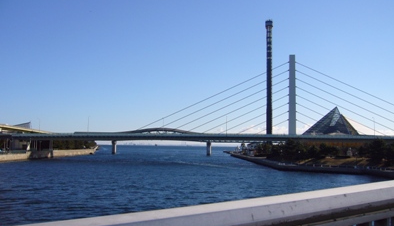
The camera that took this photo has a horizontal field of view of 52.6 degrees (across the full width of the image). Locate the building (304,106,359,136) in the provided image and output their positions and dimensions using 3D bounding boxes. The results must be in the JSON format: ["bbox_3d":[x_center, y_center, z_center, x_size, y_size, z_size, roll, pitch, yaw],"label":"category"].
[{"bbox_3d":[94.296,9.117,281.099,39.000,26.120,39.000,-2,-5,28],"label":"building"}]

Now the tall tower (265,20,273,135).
[{"bbox_3d":[59.559,-24.181,329.558,6.000,108.280,6.000,0,-5,10],"label":"tall tower"}]

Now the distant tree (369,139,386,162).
[{"bbox_3d":[43.053,8.952,95.220,4.290,5.230,4.290,-1,-5,24],"label":"distant tree"}]

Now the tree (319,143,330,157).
[{"bbox_3d":[41.613,12.294,130.196,3.910,4.650,3.910,-1,-5,18],"label":"tree"}]

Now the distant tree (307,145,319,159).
[{"bbox_3d":[34.798,11.906,120.177,3.610,4.200,3.610,-1,-5,16],"label":"distant tree"}]

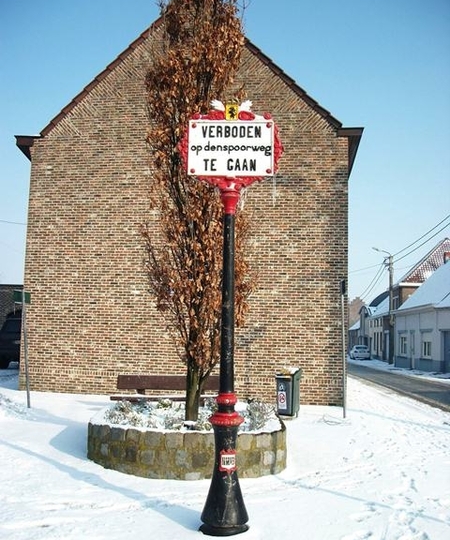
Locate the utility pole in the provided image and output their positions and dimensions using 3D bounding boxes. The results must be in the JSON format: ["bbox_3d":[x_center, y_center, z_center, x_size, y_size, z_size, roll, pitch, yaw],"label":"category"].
[{"bbox_3d":[10.306,2.304,36.000,1.350,7.600,0.350,1,-6,6],"label":"utility pole"}]

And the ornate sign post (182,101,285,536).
[{"bbox_3d":[0.025,0.282,4.237,0.800,3.270,0.370,1,-6,3],"label":"ornate sign post"}]

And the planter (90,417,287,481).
[{"bbox_3d":[-0.393,1.896,6.260,2.200,0.460,1.850,1,-6,3],"label":"planter"}]

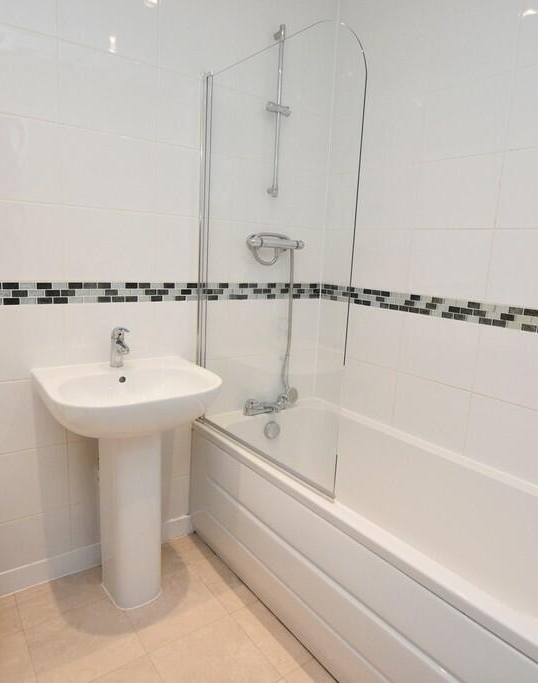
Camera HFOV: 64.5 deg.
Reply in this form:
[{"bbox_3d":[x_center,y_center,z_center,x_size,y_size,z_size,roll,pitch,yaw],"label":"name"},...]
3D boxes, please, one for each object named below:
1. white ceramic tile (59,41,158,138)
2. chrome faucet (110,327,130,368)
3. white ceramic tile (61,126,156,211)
[{"bbox_3d":[-0.551,-0.857,1.484,0.325,0.255,0.010,-4,11,-33],"label":"white ceramic tile"},{"bbox_3d":[-0.541,0.028,1.548,0.050,0.148,0.122,-5,14,-36],"label":"chrome faucet"},{"bbox_3d":[-0.557,-0.595,1.510,0.330,0.250,0.010,-5,14,-36],"label":"white ceramic tile"}]

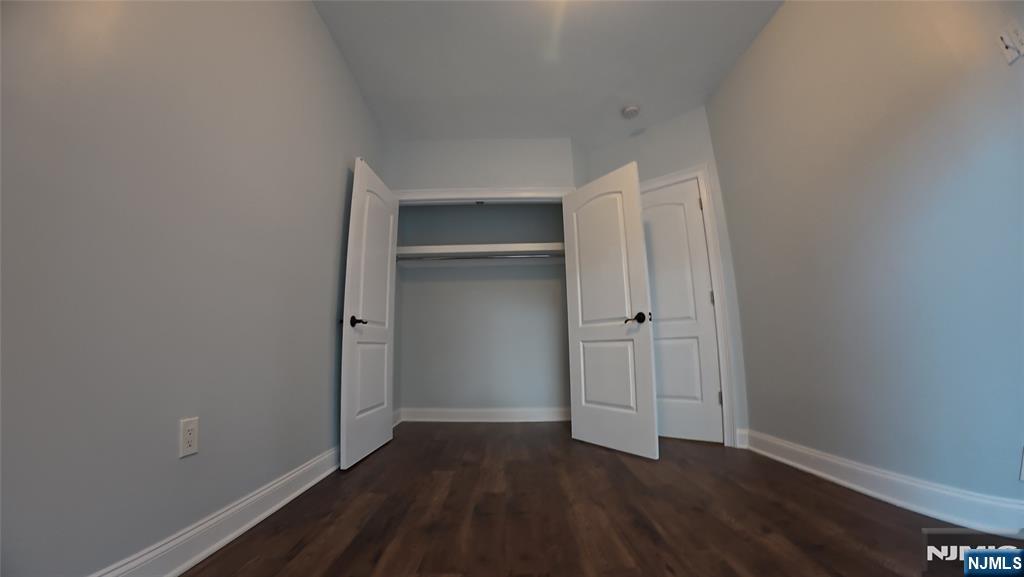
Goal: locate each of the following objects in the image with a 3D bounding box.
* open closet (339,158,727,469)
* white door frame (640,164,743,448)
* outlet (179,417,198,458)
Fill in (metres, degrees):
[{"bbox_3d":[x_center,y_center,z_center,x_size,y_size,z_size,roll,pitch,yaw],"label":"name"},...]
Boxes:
[{"bbox_3d":[-0.028,0.148,2.687,2.040,2.110,1.170,-1,-8,2],"label":"open closet"},{"bbox_3d":[1.217,0.133,2.707,0.930,2.110,0.120,-7,-10,35],"label":"white door frame"},{"bbox_3d":[-1.122,0.519,1.135,0.010,0.117,0.071,-1,-8,2],"label":"outlet"}]

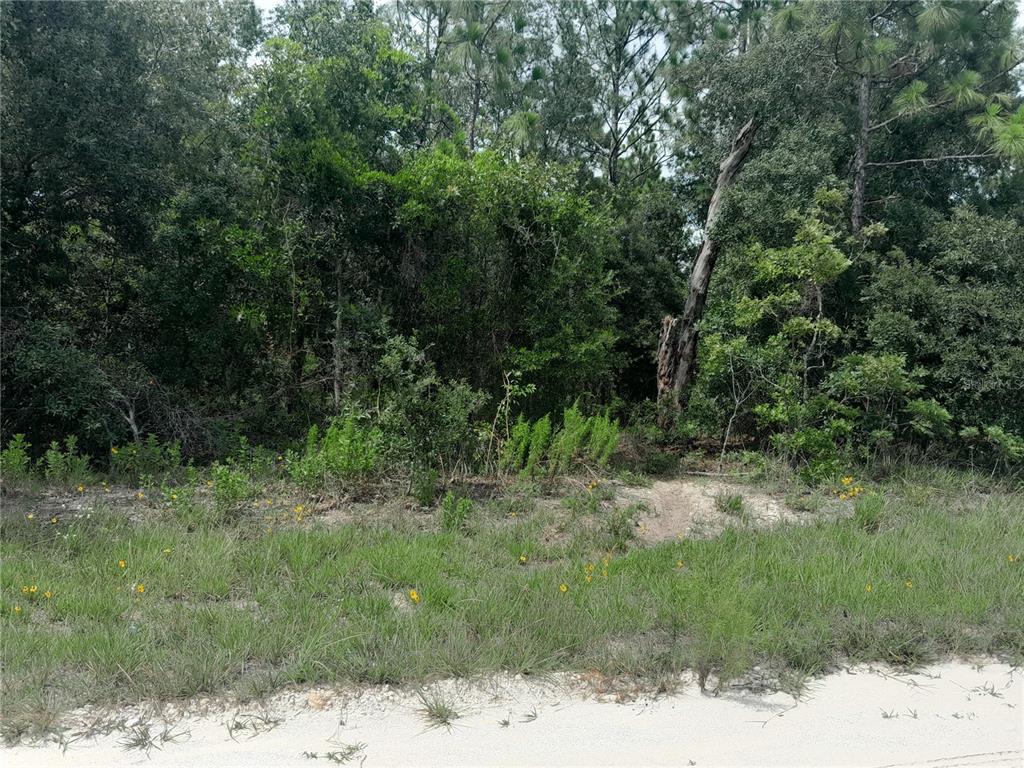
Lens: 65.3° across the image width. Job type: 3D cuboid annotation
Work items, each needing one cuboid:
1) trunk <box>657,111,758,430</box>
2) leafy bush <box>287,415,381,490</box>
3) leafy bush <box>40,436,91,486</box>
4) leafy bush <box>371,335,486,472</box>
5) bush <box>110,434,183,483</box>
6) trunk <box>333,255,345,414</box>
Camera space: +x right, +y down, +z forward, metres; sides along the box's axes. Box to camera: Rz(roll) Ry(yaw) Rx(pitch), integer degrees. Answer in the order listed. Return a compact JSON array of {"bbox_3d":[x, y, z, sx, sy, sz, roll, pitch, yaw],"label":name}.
[{"bbox_3d":[3.117,-1.755,12.800,1.565,4.883,1.000,0,1,0],"label":"trunk"},{"bbox_3d":[-2.111,0.827,9.500,1.108,0.854,0.950,0,1,0],"label":"leafy bush"},{"bbox_3d":[-5.367,0.932,9.600,0.591,0.591,0.550,0,1,0],"label":"leafy bush"},{"bbox_3d":[-1.041,0.249,10.200,1.425,1.695,1.300,0,1,0],"label":"leafy bush"},{"bbox_3d":[-4.485,0.926,9.800,0.863,0.599,0.750,0,1,0],"label":"bush"},{"bbox_3d":[-2.498,-0.742,11.500,0.172,2.293,0.180,0,1,0],"label":"trunk"}]

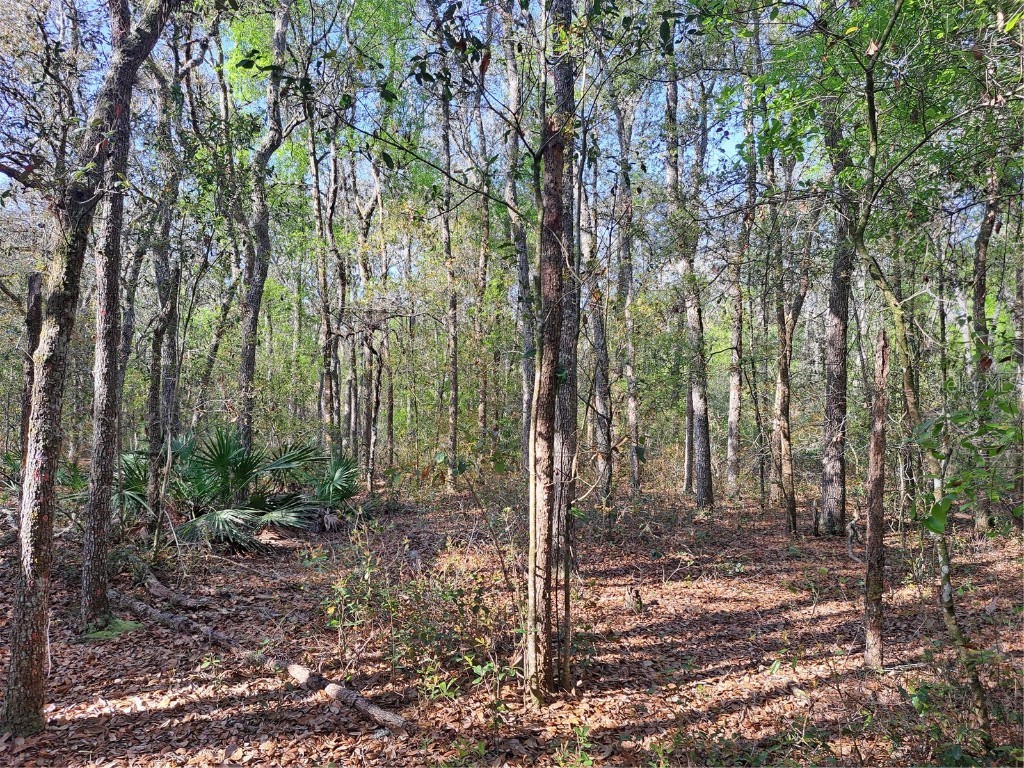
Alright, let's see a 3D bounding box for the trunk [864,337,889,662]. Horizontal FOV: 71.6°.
[{"bbox_3d":[2.298,0.707,4.482,0.135,2.125,0.120,2,-2,27],"label":"trunk"}]

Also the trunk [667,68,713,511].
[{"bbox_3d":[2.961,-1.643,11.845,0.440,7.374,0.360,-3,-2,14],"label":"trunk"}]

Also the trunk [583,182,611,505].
[{"bbox_3d":[1.462,-0.746,12.409,0.310,5.620,0.270,-3,-2,7],"label":"trunk"}]

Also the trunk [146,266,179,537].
[{"bbox_3d":[-4.545,0.199,9.290,0.240,3.498,0.190,3,-2,-26],"label":"trunk"}]

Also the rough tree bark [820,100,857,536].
[{"bbox_3d":[4.229,-0.906,9.303,0.410,5.709,0.340,1,-2,24],"label":"rough tree bark"}]

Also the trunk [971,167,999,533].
[{"bbox_3d":[5.989,-0.437,9.000,0.340,4.640,0.280,-1,-3,34],"label":"trunk"}]

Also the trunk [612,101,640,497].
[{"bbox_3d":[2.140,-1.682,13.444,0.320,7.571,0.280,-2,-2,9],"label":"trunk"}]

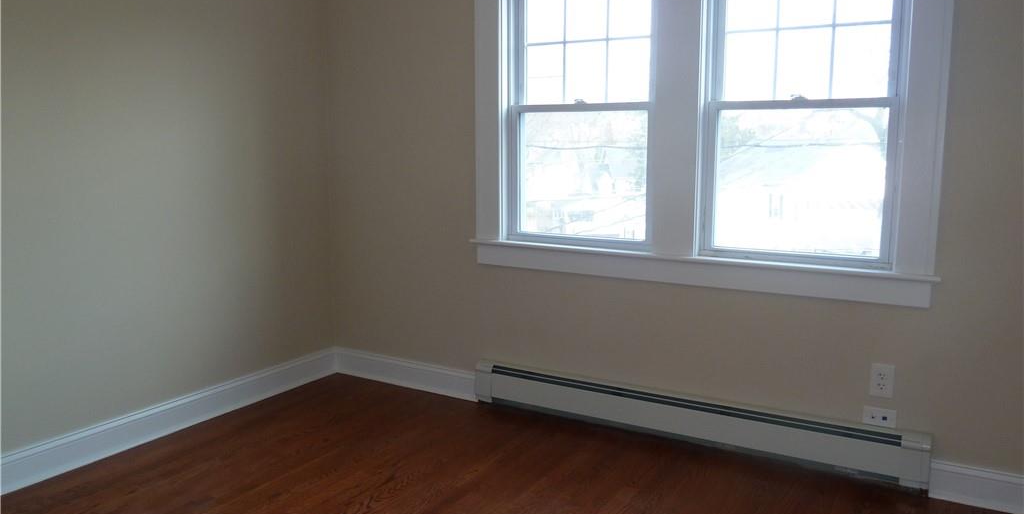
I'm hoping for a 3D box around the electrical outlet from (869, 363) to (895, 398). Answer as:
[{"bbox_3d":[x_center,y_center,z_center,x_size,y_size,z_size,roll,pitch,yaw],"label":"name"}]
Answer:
[{"bbox_3d":[1.360,0.453,2.711,0.078,0.122,0.010,5,10,30],"label":"electrical outlet"}]

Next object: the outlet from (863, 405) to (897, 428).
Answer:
[{"bbox_3d":[1.359,0.590,2.731,0.110,0.068,0.010,5,10,30],"label":"outlet"}]

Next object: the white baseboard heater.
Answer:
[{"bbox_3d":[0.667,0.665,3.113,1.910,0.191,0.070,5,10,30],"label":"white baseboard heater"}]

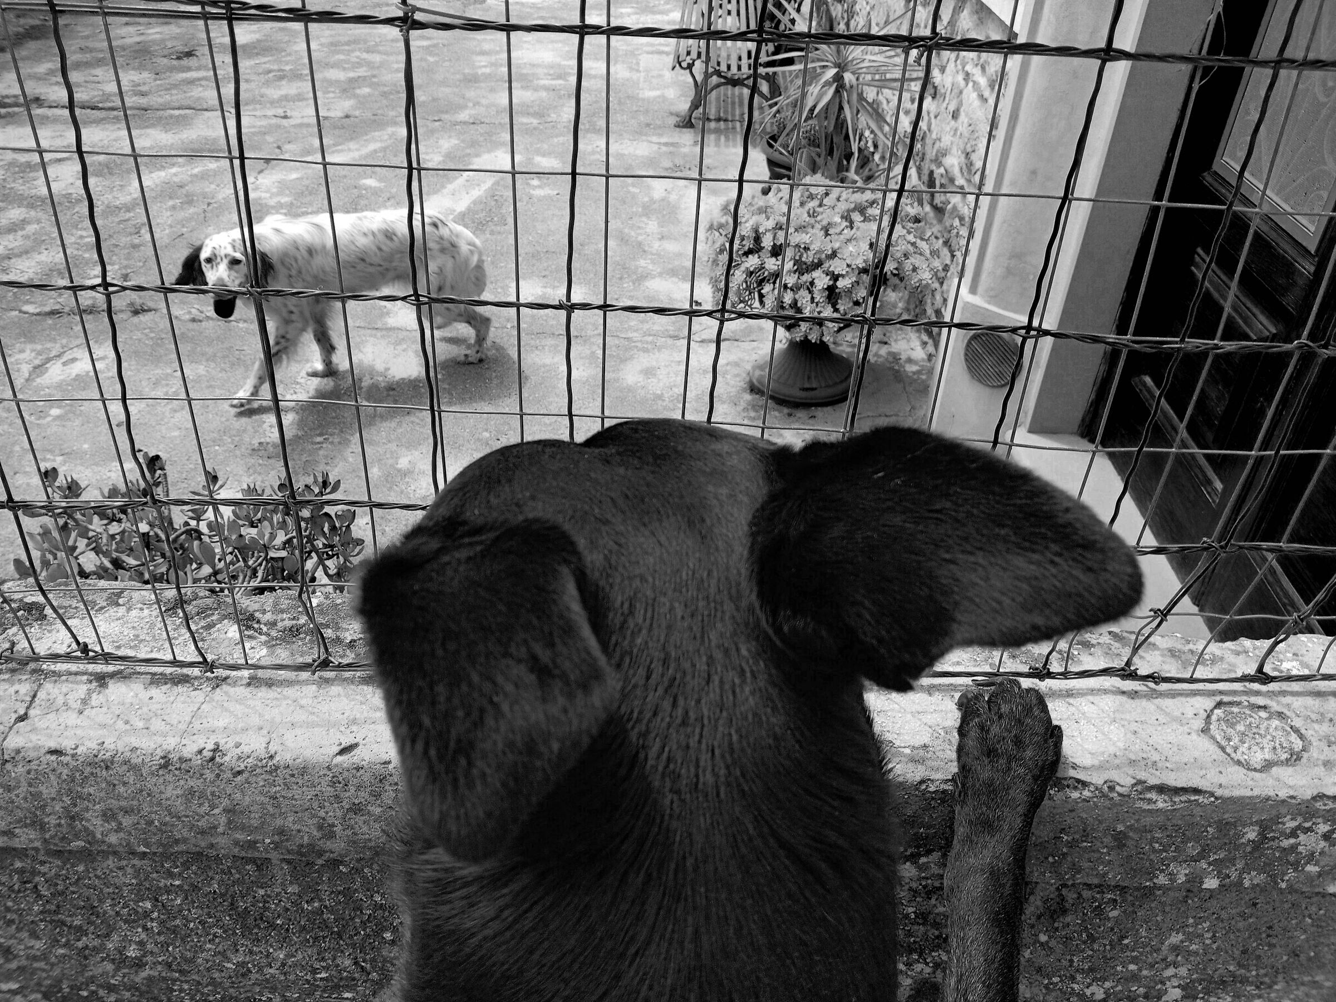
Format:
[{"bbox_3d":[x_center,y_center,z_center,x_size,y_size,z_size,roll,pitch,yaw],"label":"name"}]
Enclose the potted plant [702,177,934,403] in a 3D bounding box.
[{"bbox_3d":[0.480,-0.680,3.354,0.710,0.640,0.710,4,33,0],"label":"potted plant"}]

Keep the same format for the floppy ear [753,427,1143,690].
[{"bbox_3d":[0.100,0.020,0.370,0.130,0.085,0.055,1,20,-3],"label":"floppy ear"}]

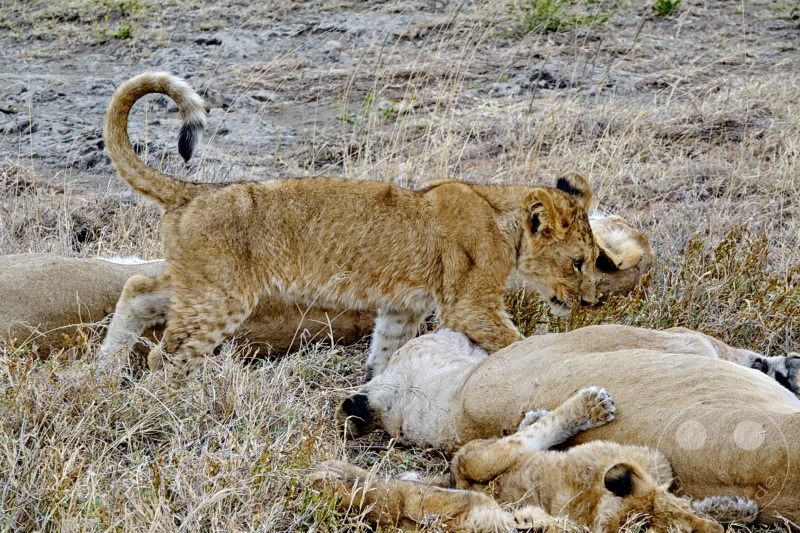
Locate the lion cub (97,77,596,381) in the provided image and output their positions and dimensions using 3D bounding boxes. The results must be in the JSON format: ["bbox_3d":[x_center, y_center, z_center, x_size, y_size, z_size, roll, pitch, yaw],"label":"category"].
[{"bbox_3d":[-0.105,-0.080,13.900,1.070,0.670,0.280,1,10,8],"label":"lion cub"}]

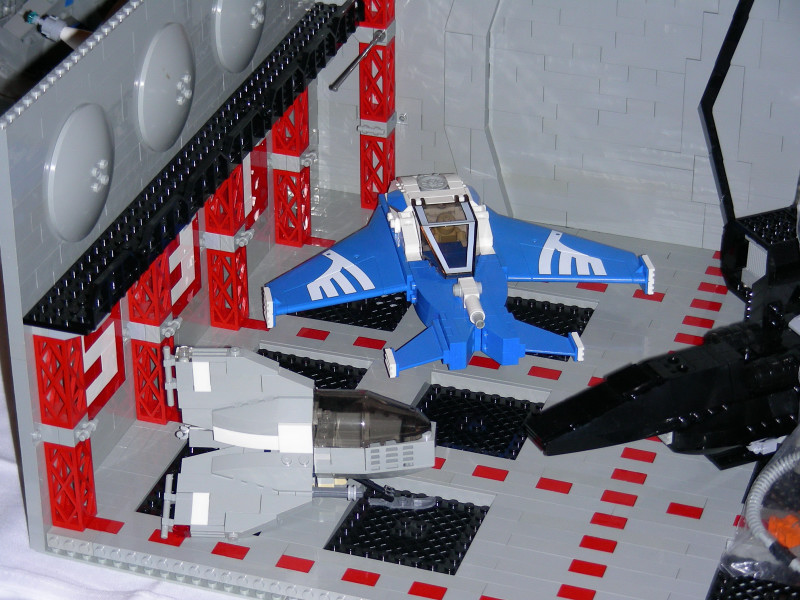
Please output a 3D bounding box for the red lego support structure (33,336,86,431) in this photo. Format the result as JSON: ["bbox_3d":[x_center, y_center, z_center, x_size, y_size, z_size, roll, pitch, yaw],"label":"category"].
[{"bbox_3d":[-0.154,0.034,1.041,0.016,0.048,0.016,9,32,16],"label":"red lego support structure"}]

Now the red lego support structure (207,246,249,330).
[{"bbox_3d":[-0.092,-0.009,1.227,0.016,0.048,0.016,9,32,16],"label":"red lego support structure"}]

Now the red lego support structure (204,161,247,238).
[{"bbox_3d":[-0.092,-0.059,1.198,0.016,0.048,0.016,9,32,16],"label":"red lego support structure"}]

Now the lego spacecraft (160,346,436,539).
[{"bbox_3d":[-0.047,0.061,1.082,0.128,0.086,0.087,0,30,1],"label":"lego spacecraft"}]

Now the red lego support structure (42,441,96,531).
[{"bbox_3d":[-0.154,0.083,1.070,0.016,0.048,0.016,9,32,16],"label":"red lego support structure"}]

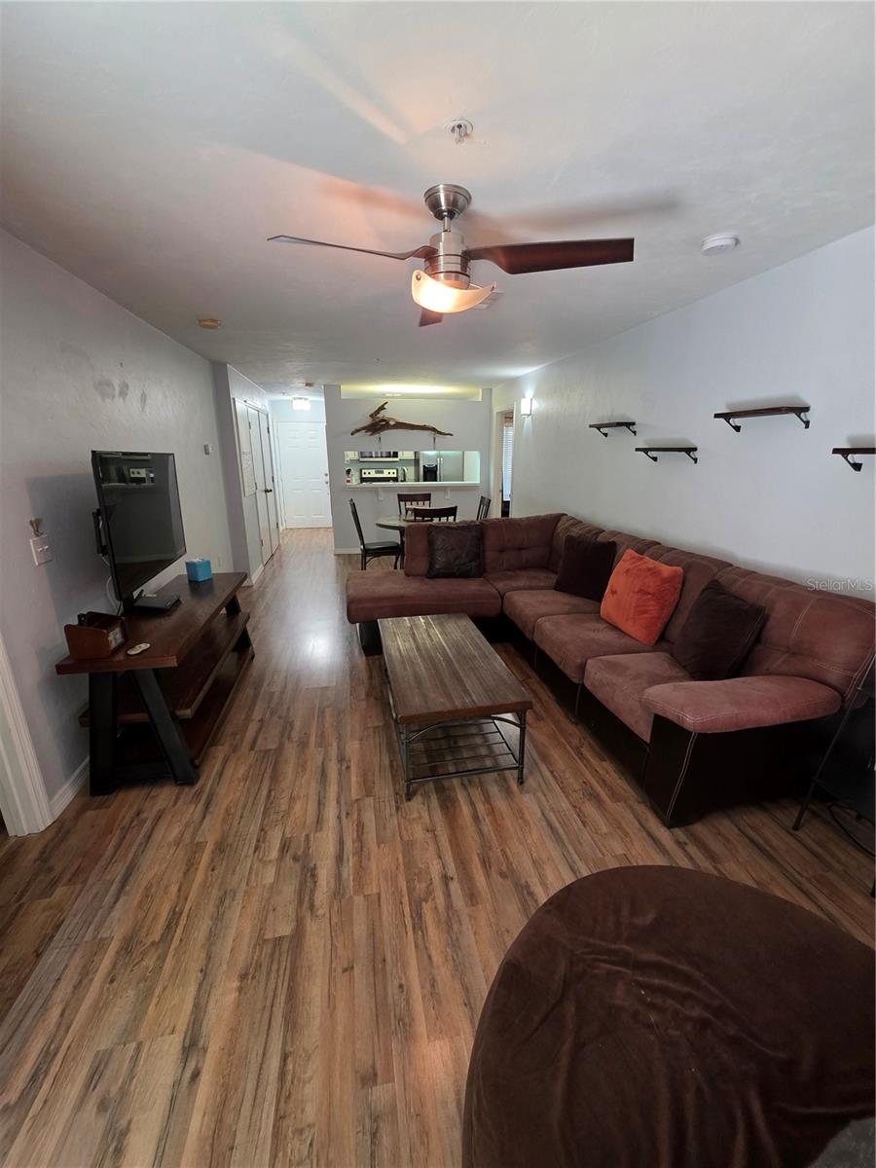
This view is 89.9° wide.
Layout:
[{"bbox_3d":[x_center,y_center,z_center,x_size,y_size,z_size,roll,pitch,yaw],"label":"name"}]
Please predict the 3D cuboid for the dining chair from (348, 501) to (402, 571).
[{"bbox_3d":[-0.697,-0.440,5.010,0.560,0.990,0.460,-2,17,-11],"label":"dining chair"}]

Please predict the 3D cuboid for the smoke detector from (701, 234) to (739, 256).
[{"bbox_3d":[1.245,-1.494,1.937,0.139,0.038,0.139,-2,17,-11],"label":"smoke detector"}]

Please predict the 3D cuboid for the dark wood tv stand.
[{"bbox_3d":[-1.471,0.442,2.551,0.460,0.670,1.370,-2,17,-11],"label":"dark wood tv stand"}]

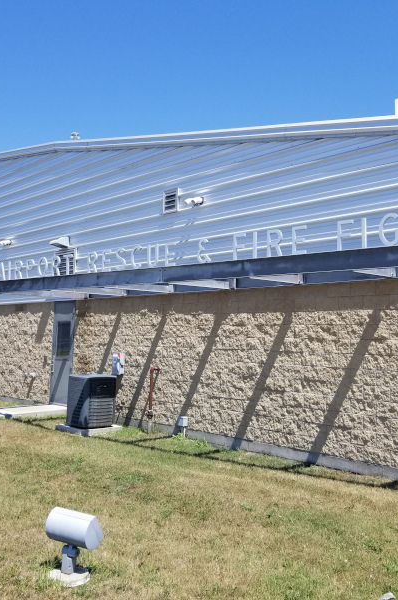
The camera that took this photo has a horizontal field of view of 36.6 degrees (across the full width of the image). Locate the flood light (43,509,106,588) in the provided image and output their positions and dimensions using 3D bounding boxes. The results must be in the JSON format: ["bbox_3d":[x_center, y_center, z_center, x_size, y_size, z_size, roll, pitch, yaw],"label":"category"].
[{"bbox_3d":[-0.920,1.796,4.396,0.390,0.490,0.290,-2,-5,35],"label":"flood light"}]

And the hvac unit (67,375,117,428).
[{"bbox_3d":[-2.012,1.873,11.280,0.680,0.930,0.680,-2,-5,40],"label":"hvac unit"}]

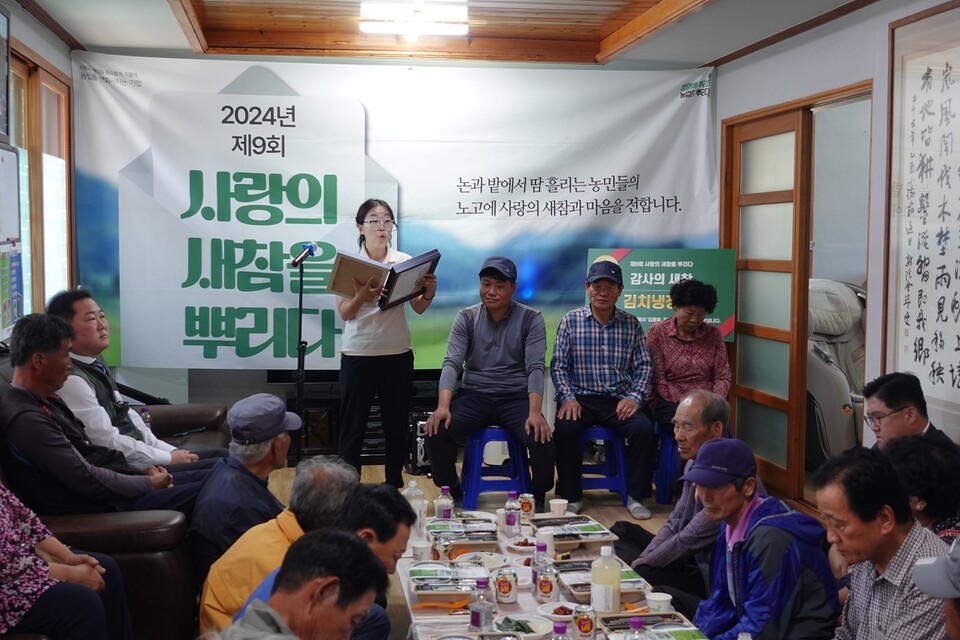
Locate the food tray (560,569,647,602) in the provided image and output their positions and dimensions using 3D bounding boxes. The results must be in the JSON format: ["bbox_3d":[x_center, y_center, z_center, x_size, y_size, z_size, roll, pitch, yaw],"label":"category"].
[{"bbox_3d":[0.371,0.810,3.644,0.240,0.045,0.345,0,4,-9],"label":"food tray"}]

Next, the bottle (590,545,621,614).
[{"bbox_3d":[0.362,0.751,3.359,0.081,0.200,0.081,0,4,-9],"label":"bottle"}]

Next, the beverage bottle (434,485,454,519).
[{"bbox_3d":[-0.127,0.692,4.308,0.060,0.157,0.060,0,4,0],"label":"beverage bottle"}]

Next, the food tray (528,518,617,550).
[{"bbox_3d":[0.328,0.770,4.228,0.245,0.045,0.365,0,4,-9],"label":"food tray"}]

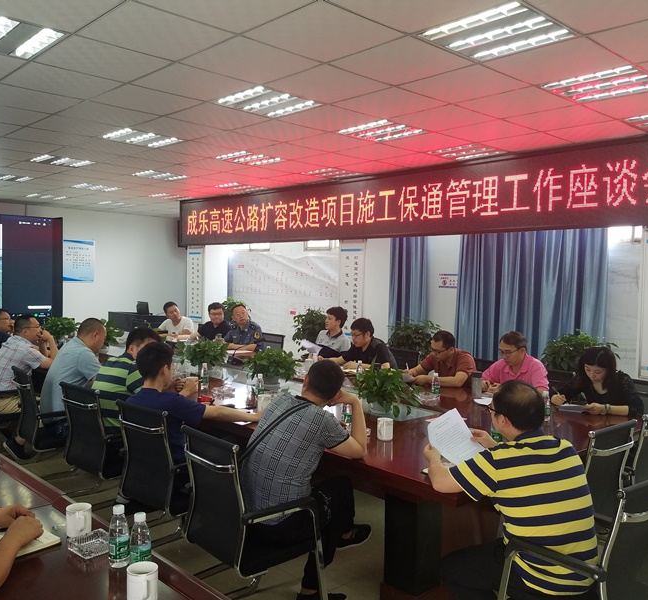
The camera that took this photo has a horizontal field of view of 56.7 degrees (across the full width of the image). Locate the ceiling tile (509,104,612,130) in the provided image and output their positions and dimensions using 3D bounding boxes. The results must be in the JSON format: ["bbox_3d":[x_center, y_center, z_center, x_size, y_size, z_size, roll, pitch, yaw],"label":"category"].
[{"bbox_3d":[1.810,-1.385,4.630,0.600,0.020,0.600,-1,3,-43],"label":"ceiling tile"}]

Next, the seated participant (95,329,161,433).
[{"bbox_3d":[-1.220,0.795,4.050,0.820,1.260,0.530,-1,3,-42],"label":"seated participant"}]

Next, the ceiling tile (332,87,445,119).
[{"bbox_3d":[0.480,-1.370,4.180,0.595,0.020,0.595,-2,4,-45],"label":"ceiling tile"}]

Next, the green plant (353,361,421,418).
[{"bbox_3d":[0.418,0.599,4.020,0.440,0.380,0.460,1,3,0],"label":"green plant"}]

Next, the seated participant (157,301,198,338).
[{"bbox_3d":[-1.870,0.662,7.500,0.520,1.240,0.780,2,2,13],"label":"seated participant"}]

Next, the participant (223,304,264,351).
[{"bbox_3d":[-0.940,0.688,6.850,0.520,1.270,0.780,2,2,13],"label":"participant"}]

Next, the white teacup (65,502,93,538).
[{"bbox_3d":[-0.838,0.768,2.067,0.083,0.100,0.115,-1,3,-37],"label":"white teacup"}]

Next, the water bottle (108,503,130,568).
[{"bbox_3d":[-0.642,0.735,1.881,0.063,0.187,0.063,0,3,-19],"label":"water bottle"}]

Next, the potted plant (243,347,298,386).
[{"bbox_3d":[-0.426,0.517,4.780,0.440,0.300,0.440,-2,4,-45],"label":"potted plant"}]

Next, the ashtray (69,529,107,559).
[{"bbox_3d":[-0.719,0.761,1.877,0.112,0.031,0.109,3,3,41],"label":"ashtray"}]

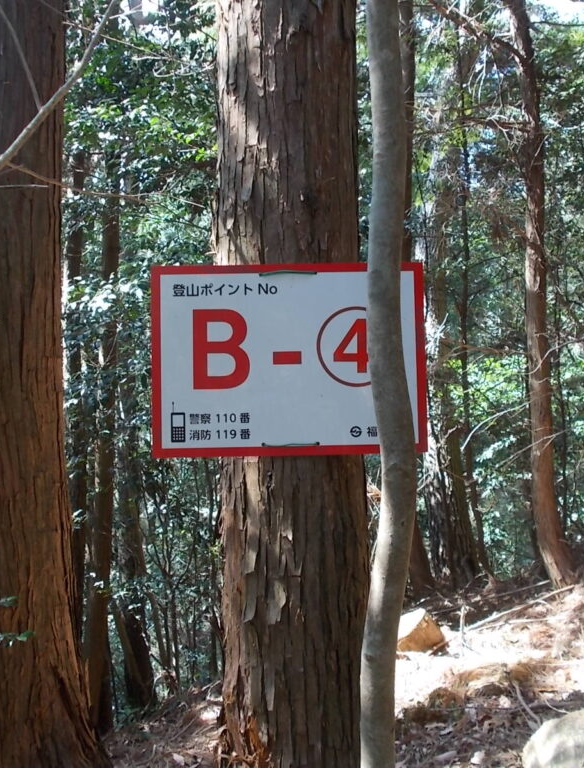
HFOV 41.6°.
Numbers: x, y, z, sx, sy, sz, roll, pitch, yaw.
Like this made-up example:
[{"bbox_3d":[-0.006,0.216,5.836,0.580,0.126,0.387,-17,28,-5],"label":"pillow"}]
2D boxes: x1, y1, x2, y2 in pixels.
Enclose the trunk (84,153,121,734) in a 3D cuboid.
[{"bbox_3d":[-1.029,0.325,4.200,0.140,3.200,0.140,-1,-4,0],"label":"trunk"}]

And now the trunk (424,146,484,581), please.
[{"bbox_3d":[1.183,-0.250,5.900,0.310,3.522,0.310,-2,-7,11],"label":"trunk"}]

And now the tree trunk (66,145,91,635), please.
[{"bbox_3d":[-1.332,0.197,4.800,0.130,3.300,0.130,-1,-4,0],"label":"tree trunk"}]

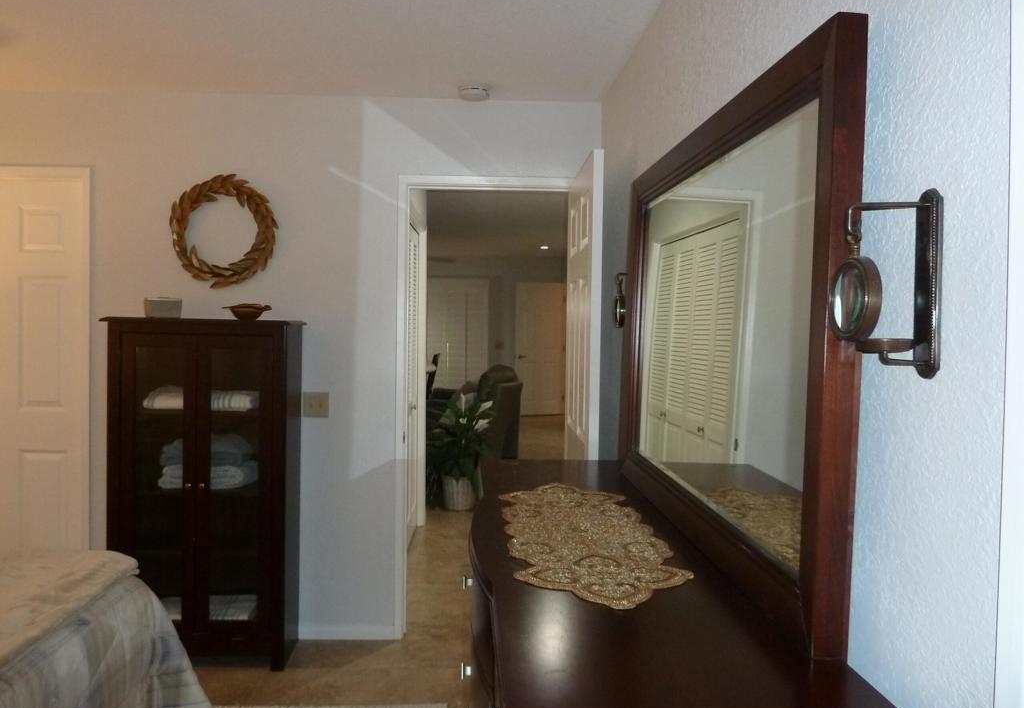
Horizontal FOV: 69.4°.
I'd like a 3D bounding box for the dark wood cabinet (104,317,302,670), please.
[{"bbox_3d":[-1.284,0.578,3.145,0.750,1.445,0.315,1,2,-4],"label":"dark wood cabinet"}]

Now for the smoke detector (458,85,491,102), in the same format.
[{"bbox_3d":[-0.166,-1.117,3.187,0.132,0.040,0.132,1,2,-4],"label":"smoke detector"}]

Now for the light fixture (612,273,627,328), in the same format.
[{"bbox_3d":[0.388,-0.161,2.443,0.113,0.240,0.105,1,2,-4],"label":"light fixture"}]

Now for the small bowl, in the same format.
[{"bbox_3d":[-1.116,-0.177,3.113,0.190,0.070,0.130,1,2,-4],"label":"small bowl"}]

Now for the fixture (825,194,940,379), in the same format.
[{"bbox_3d":[0.479,-0.090,0.945,0.113,0.242,0.105,1,2,-4],"label":"fixture"}]

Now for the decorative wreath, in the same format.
[{"bbox_3d":[-1.258,-0.536,3.235,0.465,0.495,0.050,1,2,-4],"label":"decorative wreath"}]

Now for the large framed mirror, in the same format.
[{"bbox_3d":[0.430,-0.042,1.729,0.052,0.937,1.330,2,2,-4],"label":"large framed mirror"}]

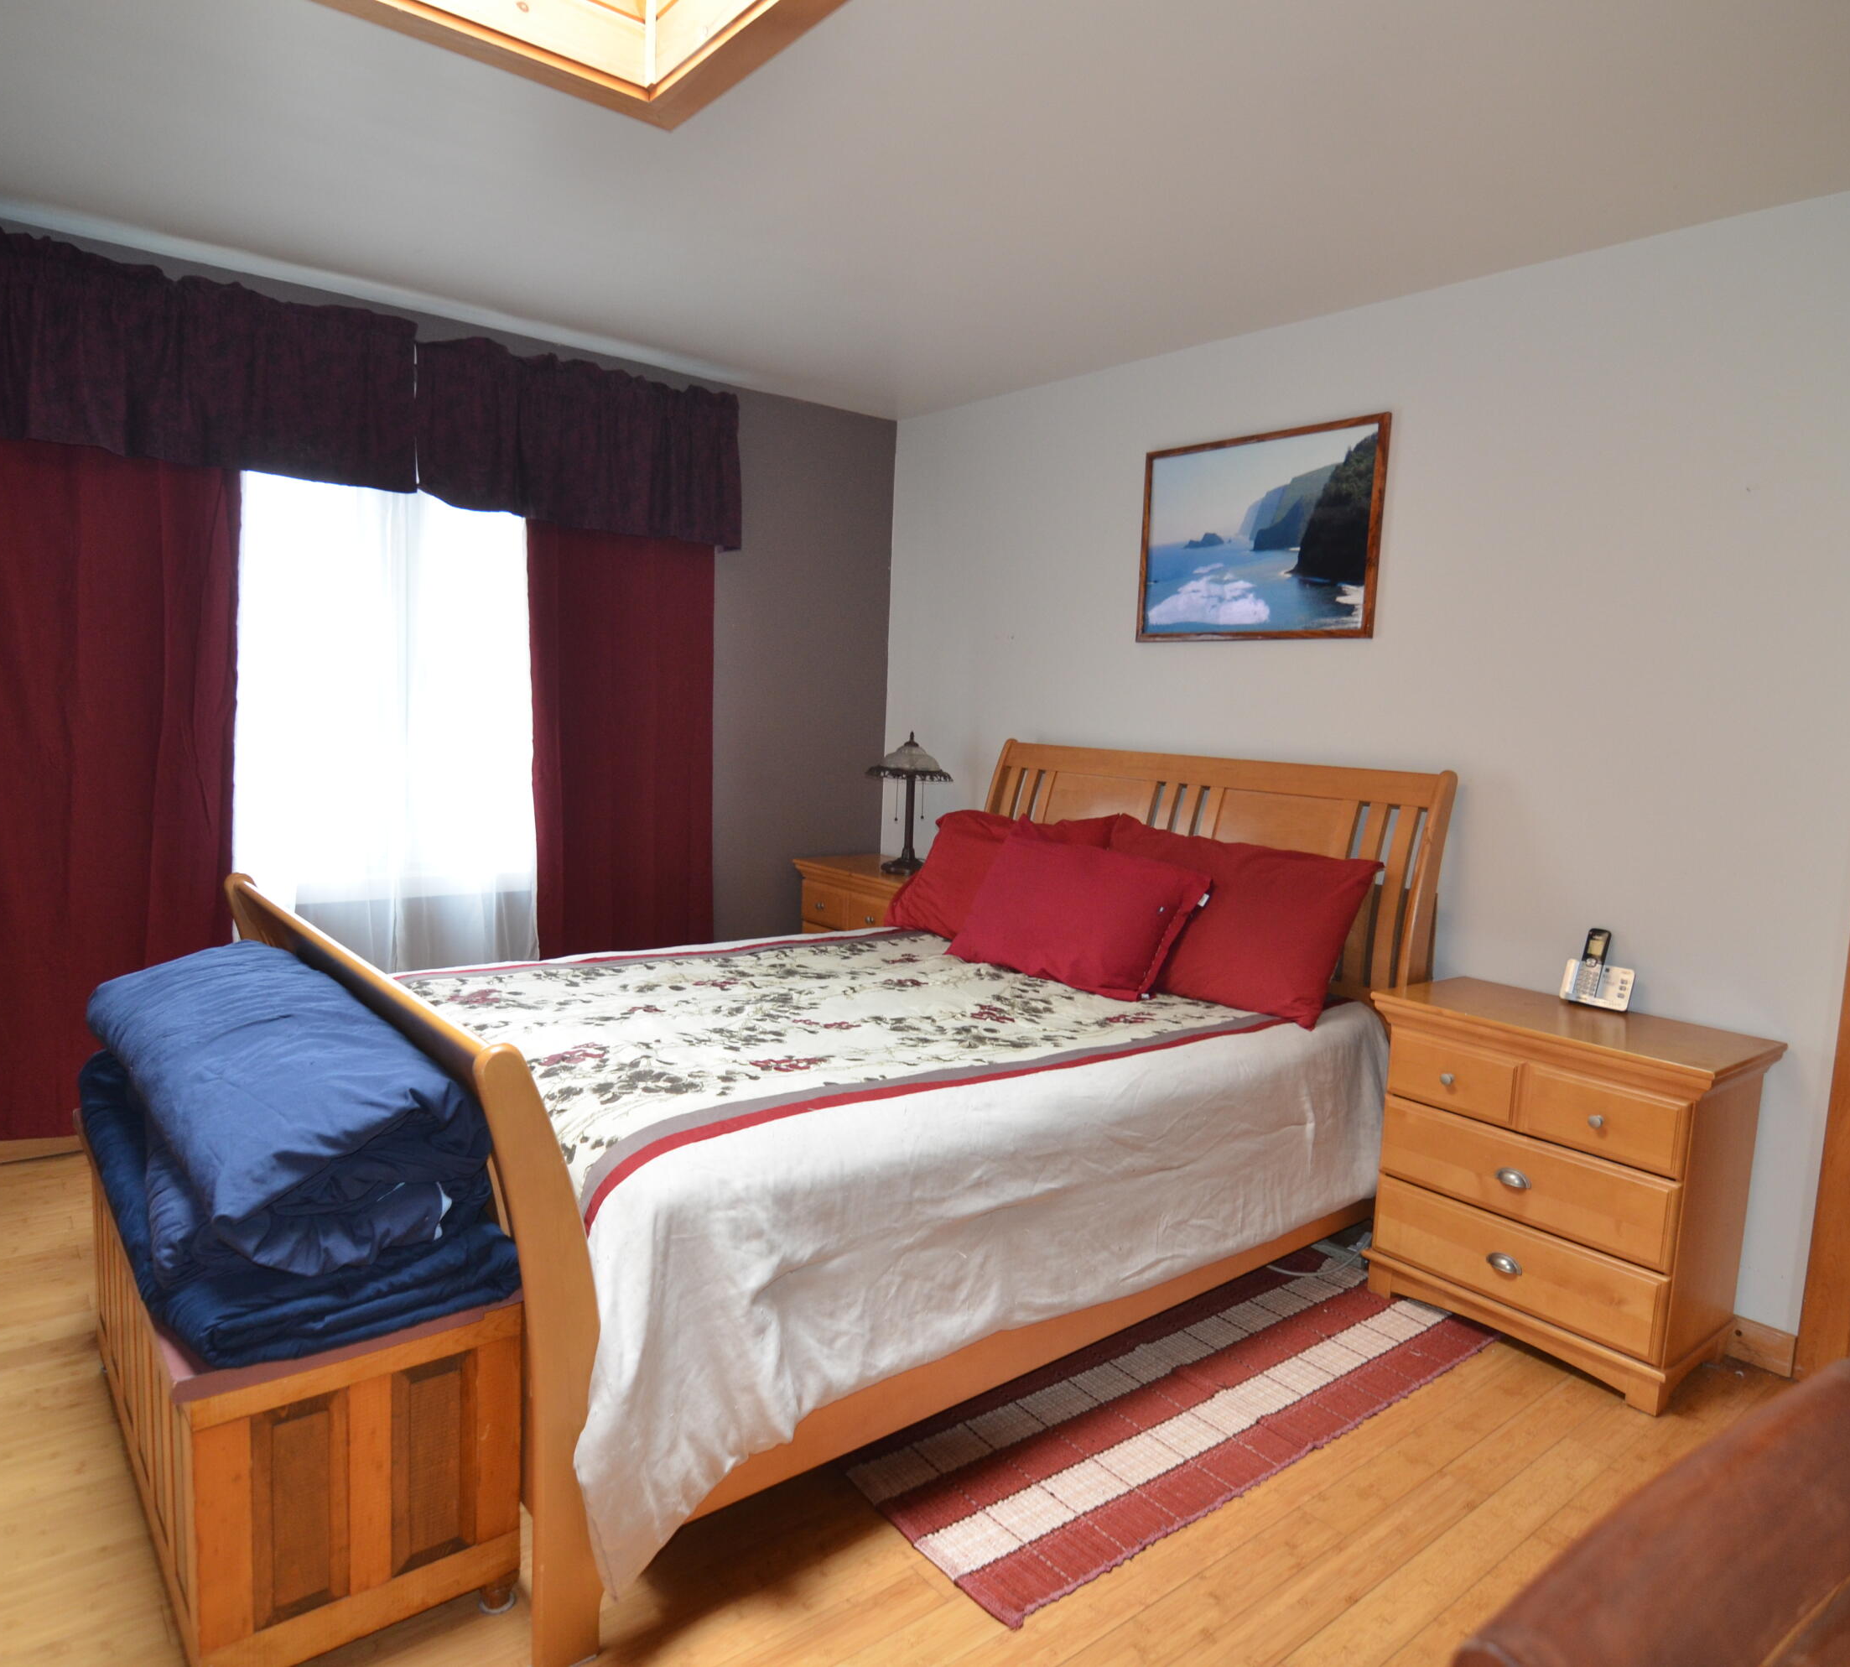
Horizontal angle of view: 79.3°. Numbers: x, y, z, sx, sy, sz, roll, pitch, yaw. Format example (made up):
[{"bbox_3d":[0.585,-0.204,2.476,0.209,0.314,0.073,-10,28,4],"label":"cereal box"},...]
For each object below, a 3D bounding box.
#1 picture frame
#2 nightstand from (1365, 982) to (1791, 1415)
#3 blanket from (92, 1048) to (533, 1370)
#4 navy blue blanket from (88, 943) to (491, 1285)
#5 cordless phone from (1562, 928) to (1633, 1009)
[{"bbox_3d":[0.943,-0.850,3.215,0.030,0.580,0.785,-3,8,-41],"label":"picture frame"},{"bbox_3d":[1.391,0.758,2.494,0.420,0.700,0.700,-3,8,-41],"label":"nightstand"},{"bbox_3d":[-1.074,0.524,1.835,0.440,0.140,1.040,-3,8,-41],"label":"blanket"},{"bbox_3d":[-1.078,0.374,1.824,0.410,0.250,1.020,-3,8,-41],"label":"navy blue blanket"},{"bbox_3d":[1.530,0.317,2.540,0.100,0.175,0.140,-3,8,-41],"label":"cordless phone"}]

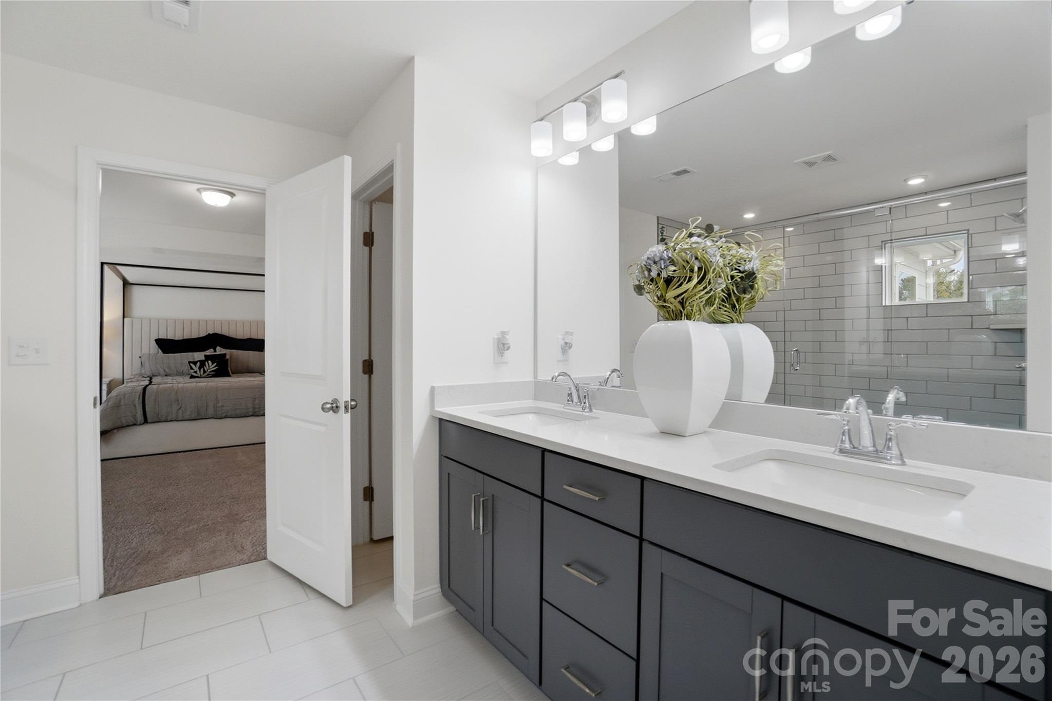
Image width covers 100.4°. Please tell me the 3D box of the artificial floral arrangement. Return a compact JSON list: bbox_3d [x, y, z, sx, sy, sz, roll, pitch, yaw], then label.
[{"bbox_3d":[0.511,-0.258,1.435,0.315,0.335,0.340,-1,1,-39],"label":"artificial floral arrangement"}]

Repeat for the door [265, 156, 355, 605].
[{"bbox_3d":[-1.110,0.141,2.198,0.745,2.030,0.045,1,1,36],"label":"door"}]

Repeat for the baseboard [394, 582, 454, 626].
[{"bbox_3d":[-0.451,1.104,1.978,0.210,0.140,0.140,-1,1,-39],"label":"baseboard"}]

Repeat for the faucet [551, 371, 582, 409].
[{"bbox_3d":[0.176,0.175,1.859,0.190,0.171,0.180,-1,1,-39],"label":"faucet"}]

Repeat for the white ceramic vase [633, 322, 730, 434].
[{"bbox_3d":[0.514,0.087,1.442,0.225,0.360,0.220,-1,1,-39],"label":"white ceramic vase"}]

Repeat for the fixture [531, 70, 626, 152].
[{"bbox_3d":[0.229,-1.034,1.938,0.150,0.200,0.570,-1,1,-39],"label":"fixture"}]

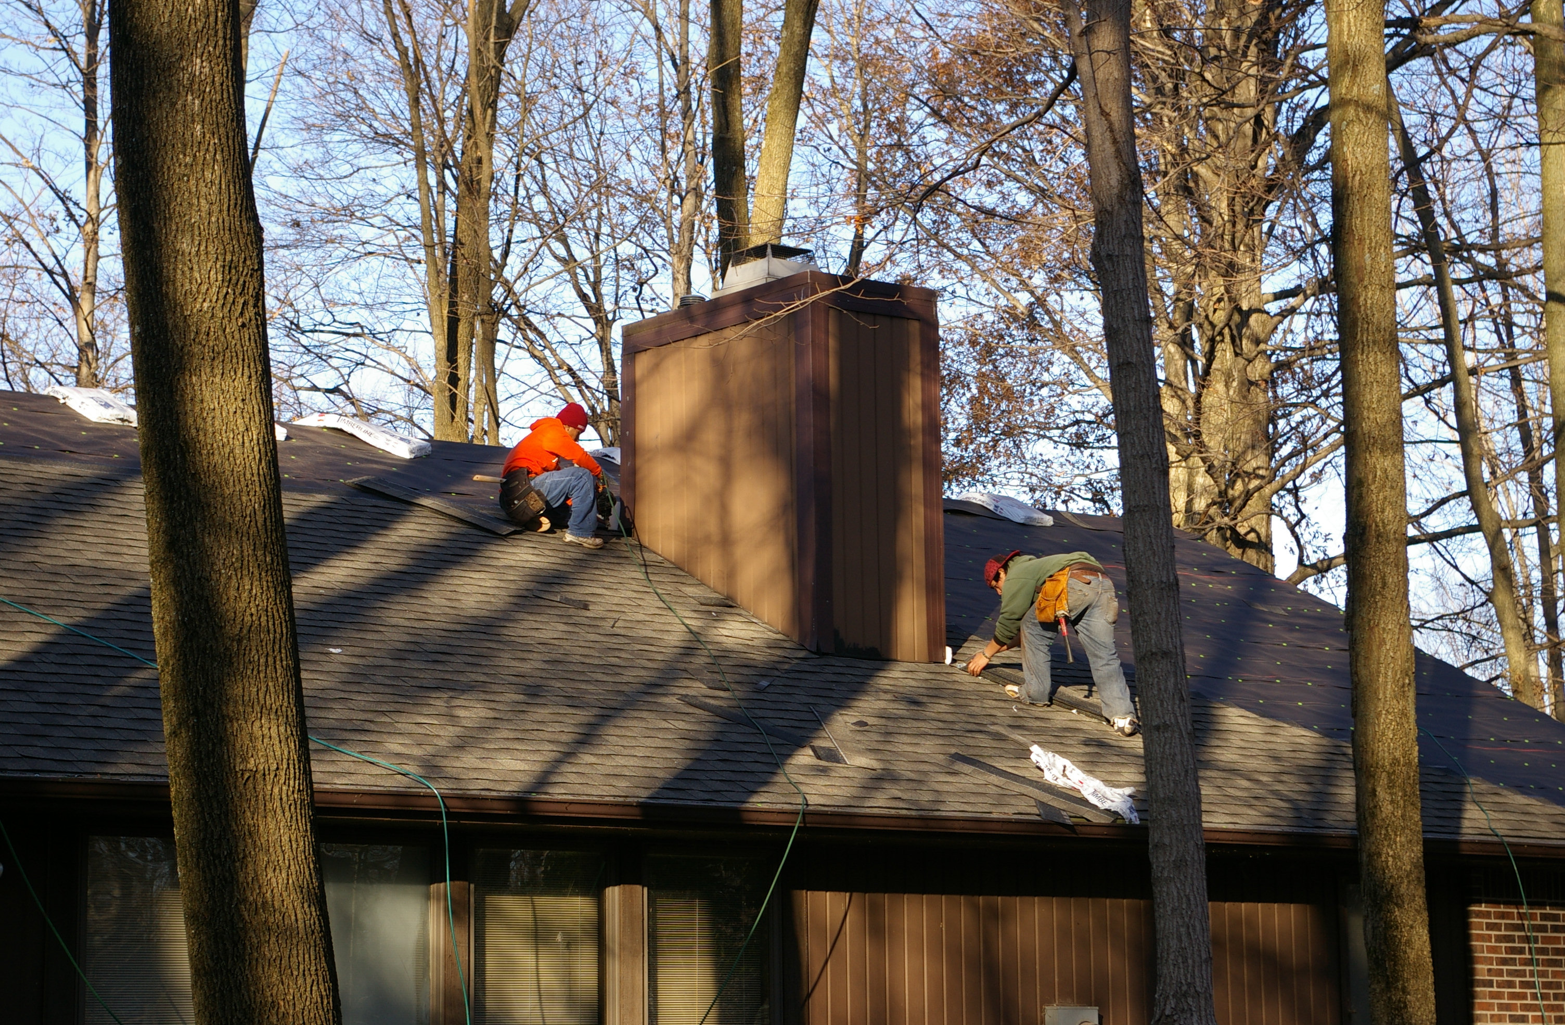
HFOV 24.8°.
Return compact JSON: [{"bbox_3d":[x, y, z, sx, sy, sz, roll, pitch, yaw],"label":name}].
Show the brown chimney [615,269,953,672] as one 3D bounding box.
[{"bbox_3d":[-0.036,-0.132,22.118,0.990,2.320,2.040,6,-11,-36],"label":"brown chimney"}]

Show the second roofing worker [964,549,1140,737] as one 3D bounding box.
[{"bbox_3d":[1.580,0.787,21.025,0.961,1.093,0.587,-8,-12,38],"label":"second roofing worker"}]

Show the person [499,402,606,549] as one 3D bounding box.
[{"bbox_3d":[-1.357,-0.226,21.814,0.668,0.901,0.506,4,-10,-29],"label":"person"}]

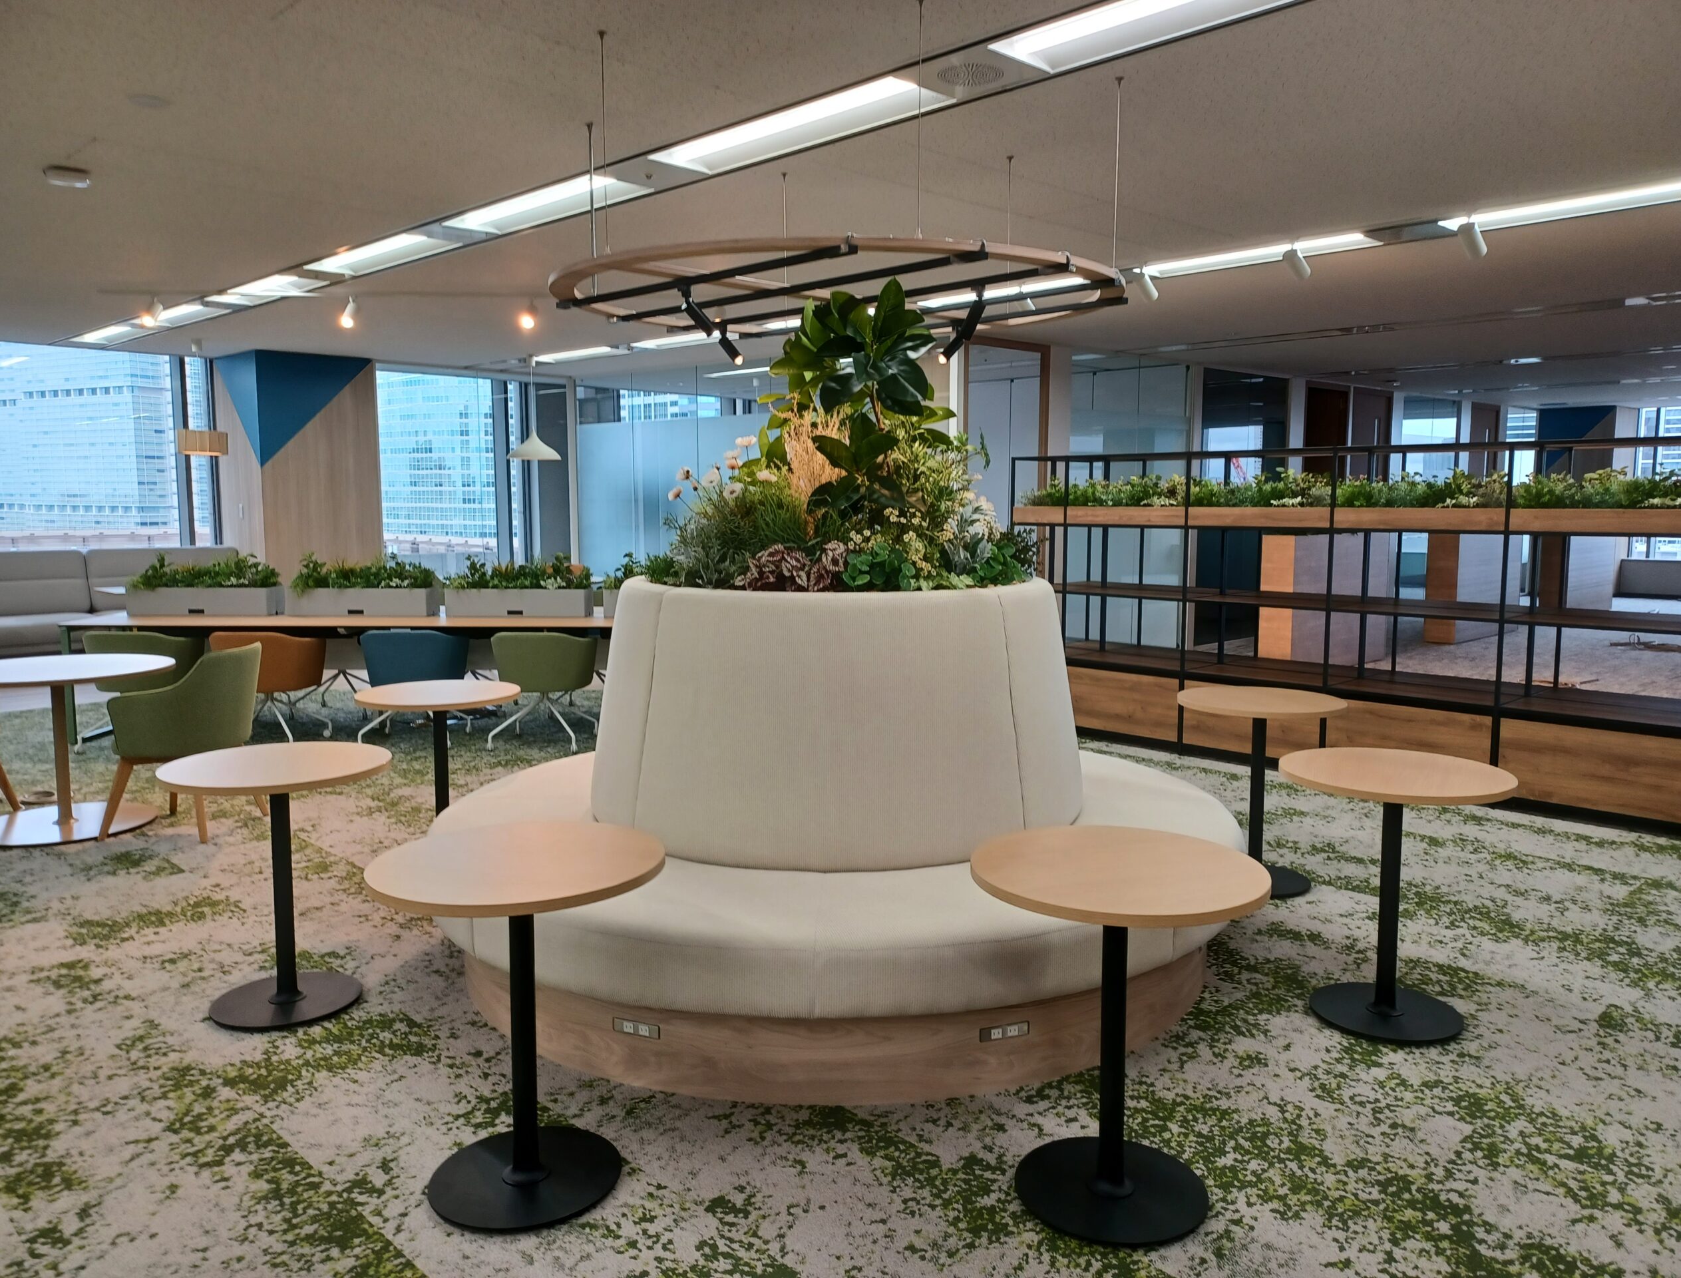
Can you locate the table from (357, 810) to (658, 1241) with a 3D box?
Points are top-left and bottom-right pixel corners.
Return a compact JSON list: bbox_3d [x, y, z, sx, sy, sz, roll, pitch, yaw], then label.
[{"bbox_3d":[-0.675,0.813,2.620,0.606,0.710,0.606,0,6,0],"label":"table"}]

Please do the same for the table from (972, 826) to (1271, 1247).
[{"bbox_3d":[0.571,0.814,2.563,0.602,0.708,0.602,0,6,0],"label":"table"}]

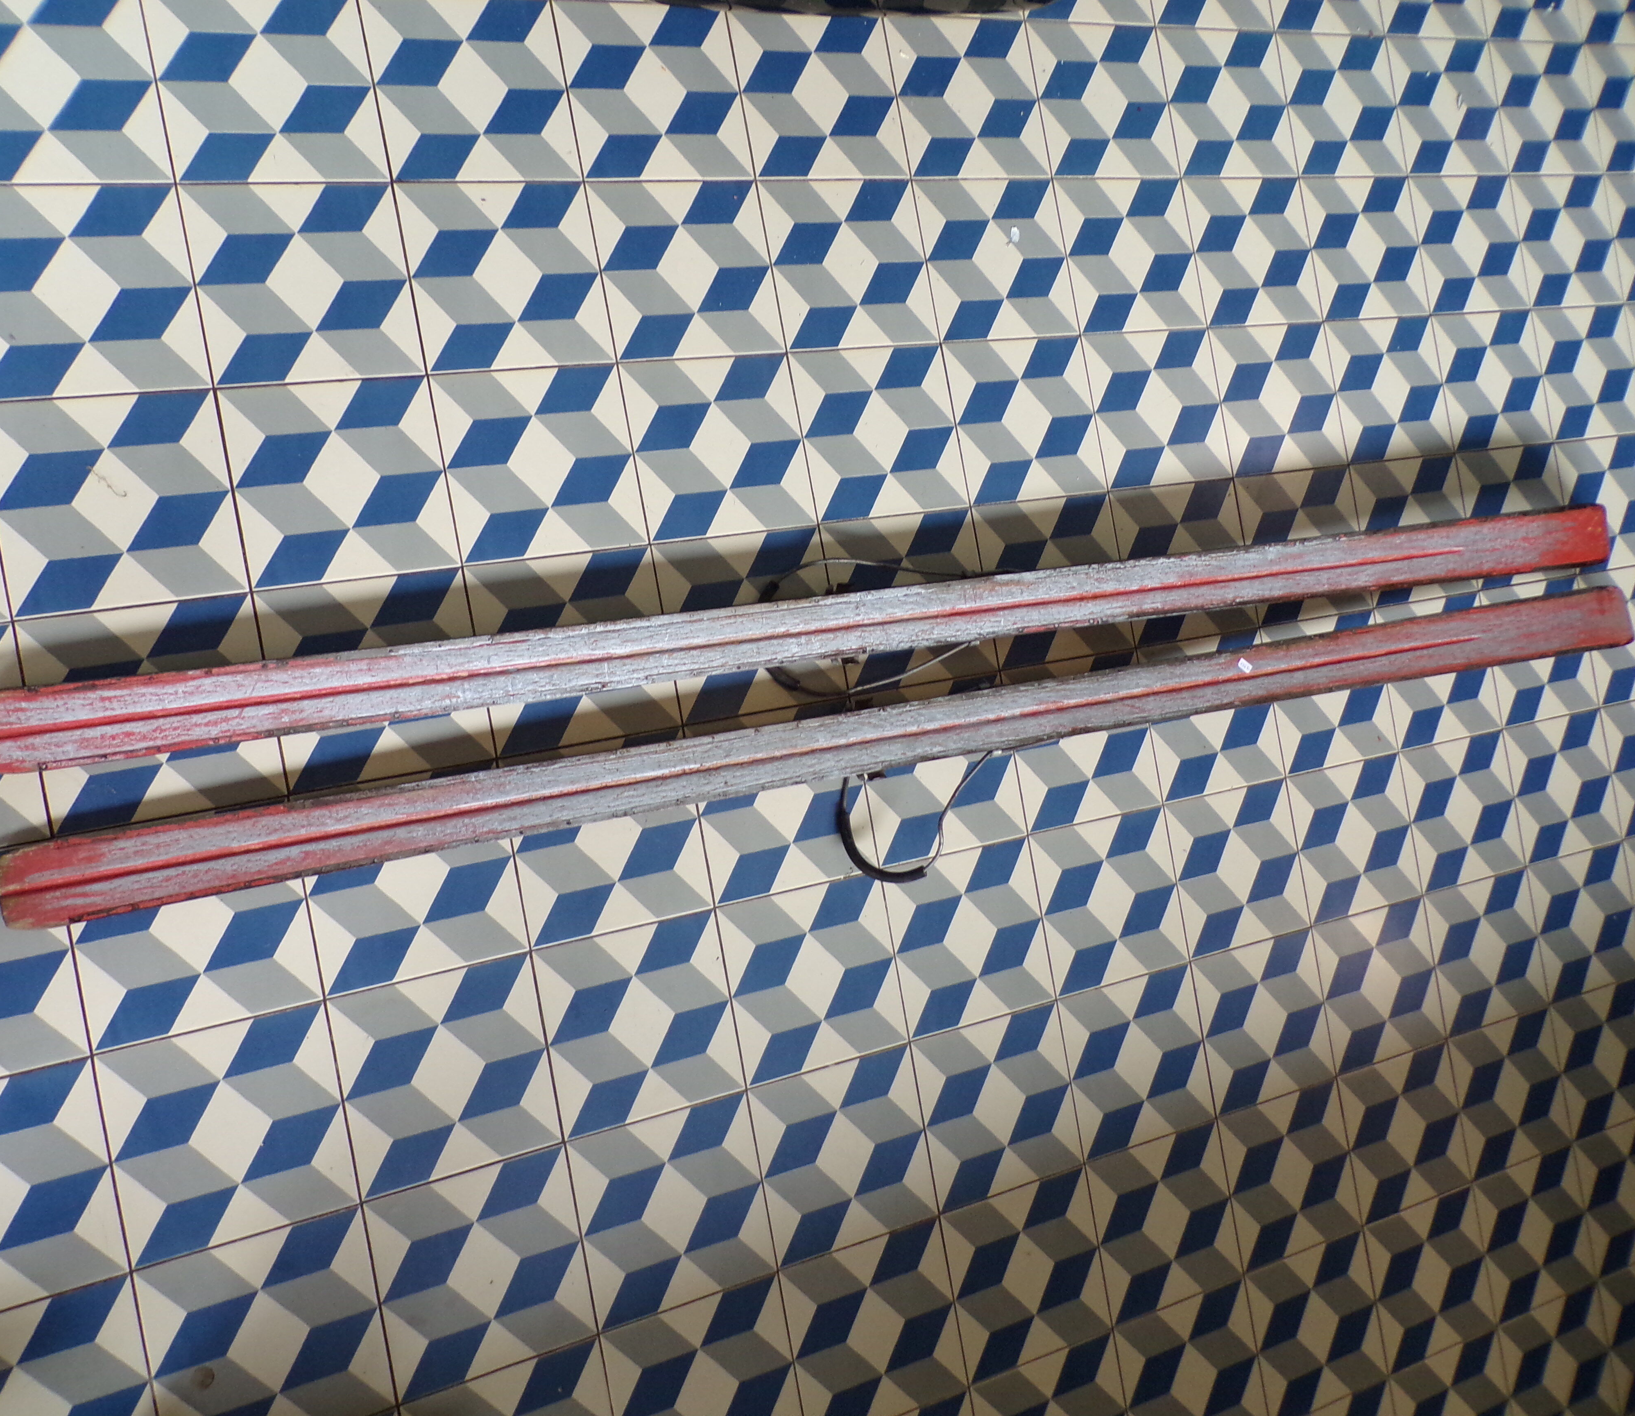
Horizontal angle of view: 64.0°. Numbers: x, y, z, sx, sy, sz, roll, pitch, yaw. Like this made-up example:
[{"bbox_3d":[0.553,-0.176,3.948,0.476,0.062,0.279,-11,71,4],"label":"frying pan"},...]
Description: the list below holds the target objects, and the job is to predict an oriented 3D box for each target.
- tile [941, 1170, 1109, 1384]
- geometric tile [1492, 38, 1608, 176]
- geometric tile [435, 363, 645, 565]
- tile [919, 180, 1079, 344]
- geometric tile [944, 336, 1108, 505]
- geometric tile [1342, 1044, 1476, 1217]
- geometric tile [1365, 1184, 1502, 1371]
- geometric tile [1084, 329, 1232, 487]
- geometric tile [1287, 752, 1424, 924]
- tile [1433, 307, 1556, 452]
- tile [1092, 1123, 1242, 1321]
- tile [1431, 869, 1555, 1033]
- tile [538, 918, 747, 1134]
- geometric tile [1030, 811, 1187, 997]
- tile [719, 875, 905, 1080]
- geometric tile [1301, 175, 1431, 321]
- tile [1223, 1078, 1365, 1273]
[{"bbox_3d":[0.245,0.663,1.538,0.200,0.012,0.200,-10,90,-22],"label":"tile"},{"bbox_3d":[1.100,-0.906,1.988,0.199,0.012,0.199,-10,90,-22],"label":"geometric tile"},{"bbox_3d":[-0.291,-0.257,1.385,0.200,0.010,0.200,-10,90,-22],"label":"geometric tile"},{"bbox_3d":[0.220,-0.550,1.610,0.198,0.012,0.198,-10,90,-22],"label":"tile"},{"bbox_3d":[0.256,-0.353,1.611,0.200,0.010,0.200,-10,90,-22],"label":"geometric tile"},{"bbox_3d":[0.792,0.569,1.764,0.200,0.010,0.200,-10,90,-22],"label":"geometric tile"},{"bbox_3d":[0.826,0.764,1.765,0.200,0.015,0.200,-10,90,-22],"label":"geometric tile"},{"bbox_3d":[0.438,-0.386,1.688,0.200,0.012,0.200,-10,90,-22],"label":"geometric tile"},{"bbox_3d":[0.722,0.173,1.764,0.200,0.015,0.200,-10,90,-22],"label":"geometric tile"},{"bbox_3d":[0.983,-0.482,1.916,0.200,0.015,0.200,-10,90,-22],"label":"tile"},{"bbox_3d":[0.427,0.631,1.612,0.200,0.015,0.200,-10,90,-22],"label":"tile"},{"bbox_3d":[0.939,0.338,1.841,0.200,0.015,0.200,-10,90,-22],"label":"tile"},{"bbox_3d":[-0.189,0.333,1.387,0.199,0.012,0.199,-10,90,-22],"label":"tile"},{"bbox_3d":[0.359,0.238,1.612,0.200,0.010,0.200,-10,90,-22],"label":"geometric tile"},{"bbox_3d":[-0.006,0.301,1.463,0.199,0.012,0.199,-10,90,-22],"label":"tile"},{"bbox_3d":[0.769,-0.646,1.838,0.199,0.012,0.199,-10,90,-22],"label":"geometric tile"},{"bbox_3d":[0.609,0.599,1.689,0.200,0.015,0.200,-10,90,-22],"label":"tile"}]

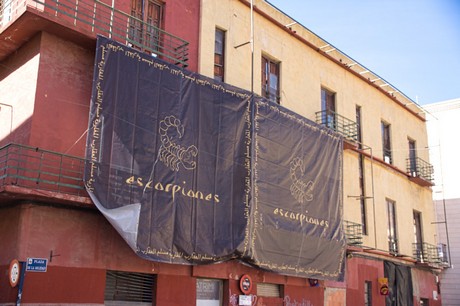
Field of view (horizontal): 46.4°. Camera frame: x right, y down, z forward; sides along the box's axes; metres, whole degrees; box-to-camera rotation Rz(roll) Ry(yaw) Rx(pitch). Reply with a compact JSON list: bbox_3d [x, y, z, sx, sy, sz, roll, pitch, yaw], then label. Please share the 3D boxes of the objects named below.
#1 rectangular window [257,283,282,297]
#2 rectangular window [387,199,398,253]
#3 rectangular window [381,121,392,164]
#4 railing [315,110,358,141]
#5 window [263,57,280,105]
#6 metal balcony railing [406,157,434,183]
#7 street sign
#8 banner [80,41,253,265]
[{"bbox_3d":[1.305,4.592,17.937,0.120,0.403,1.400,-13,-21,40],"label":"rectangular window"},{"bbox_3d":[7.765,3.520,25.719,0.130,2.576,1.154,-13,-21,40],"label":"rectangular window"},{"bbox_3d":[7.812,-0.504,26.841,0.130,2.150,1.187,-13,-21,40],"label":"rectangular window"},{"bbox_3d":[4.506,-0.978,22.492,0.627,0.941,2.296,-13,-21,40],"label":"railing"},{"bbox_3d":[1.541,-2.558,20.073,0.130,2.128,1.221,-13,-21,40],"label":"window"},{"bbox_3d":[10.226,0.948,28.651,0.627,0.963,2.318,-13,-21,40],"label":"metal balcony railing"},{"bbox_3d":[-4.237,2.479,11.826,0.025,0.286,0.493,-13,-21,40],"label":"street sign"},{"bbox_3d":[-1.354,0.179,14.785,0.300,5.488,5.914,-13,-21,40],"label":"banner"}]

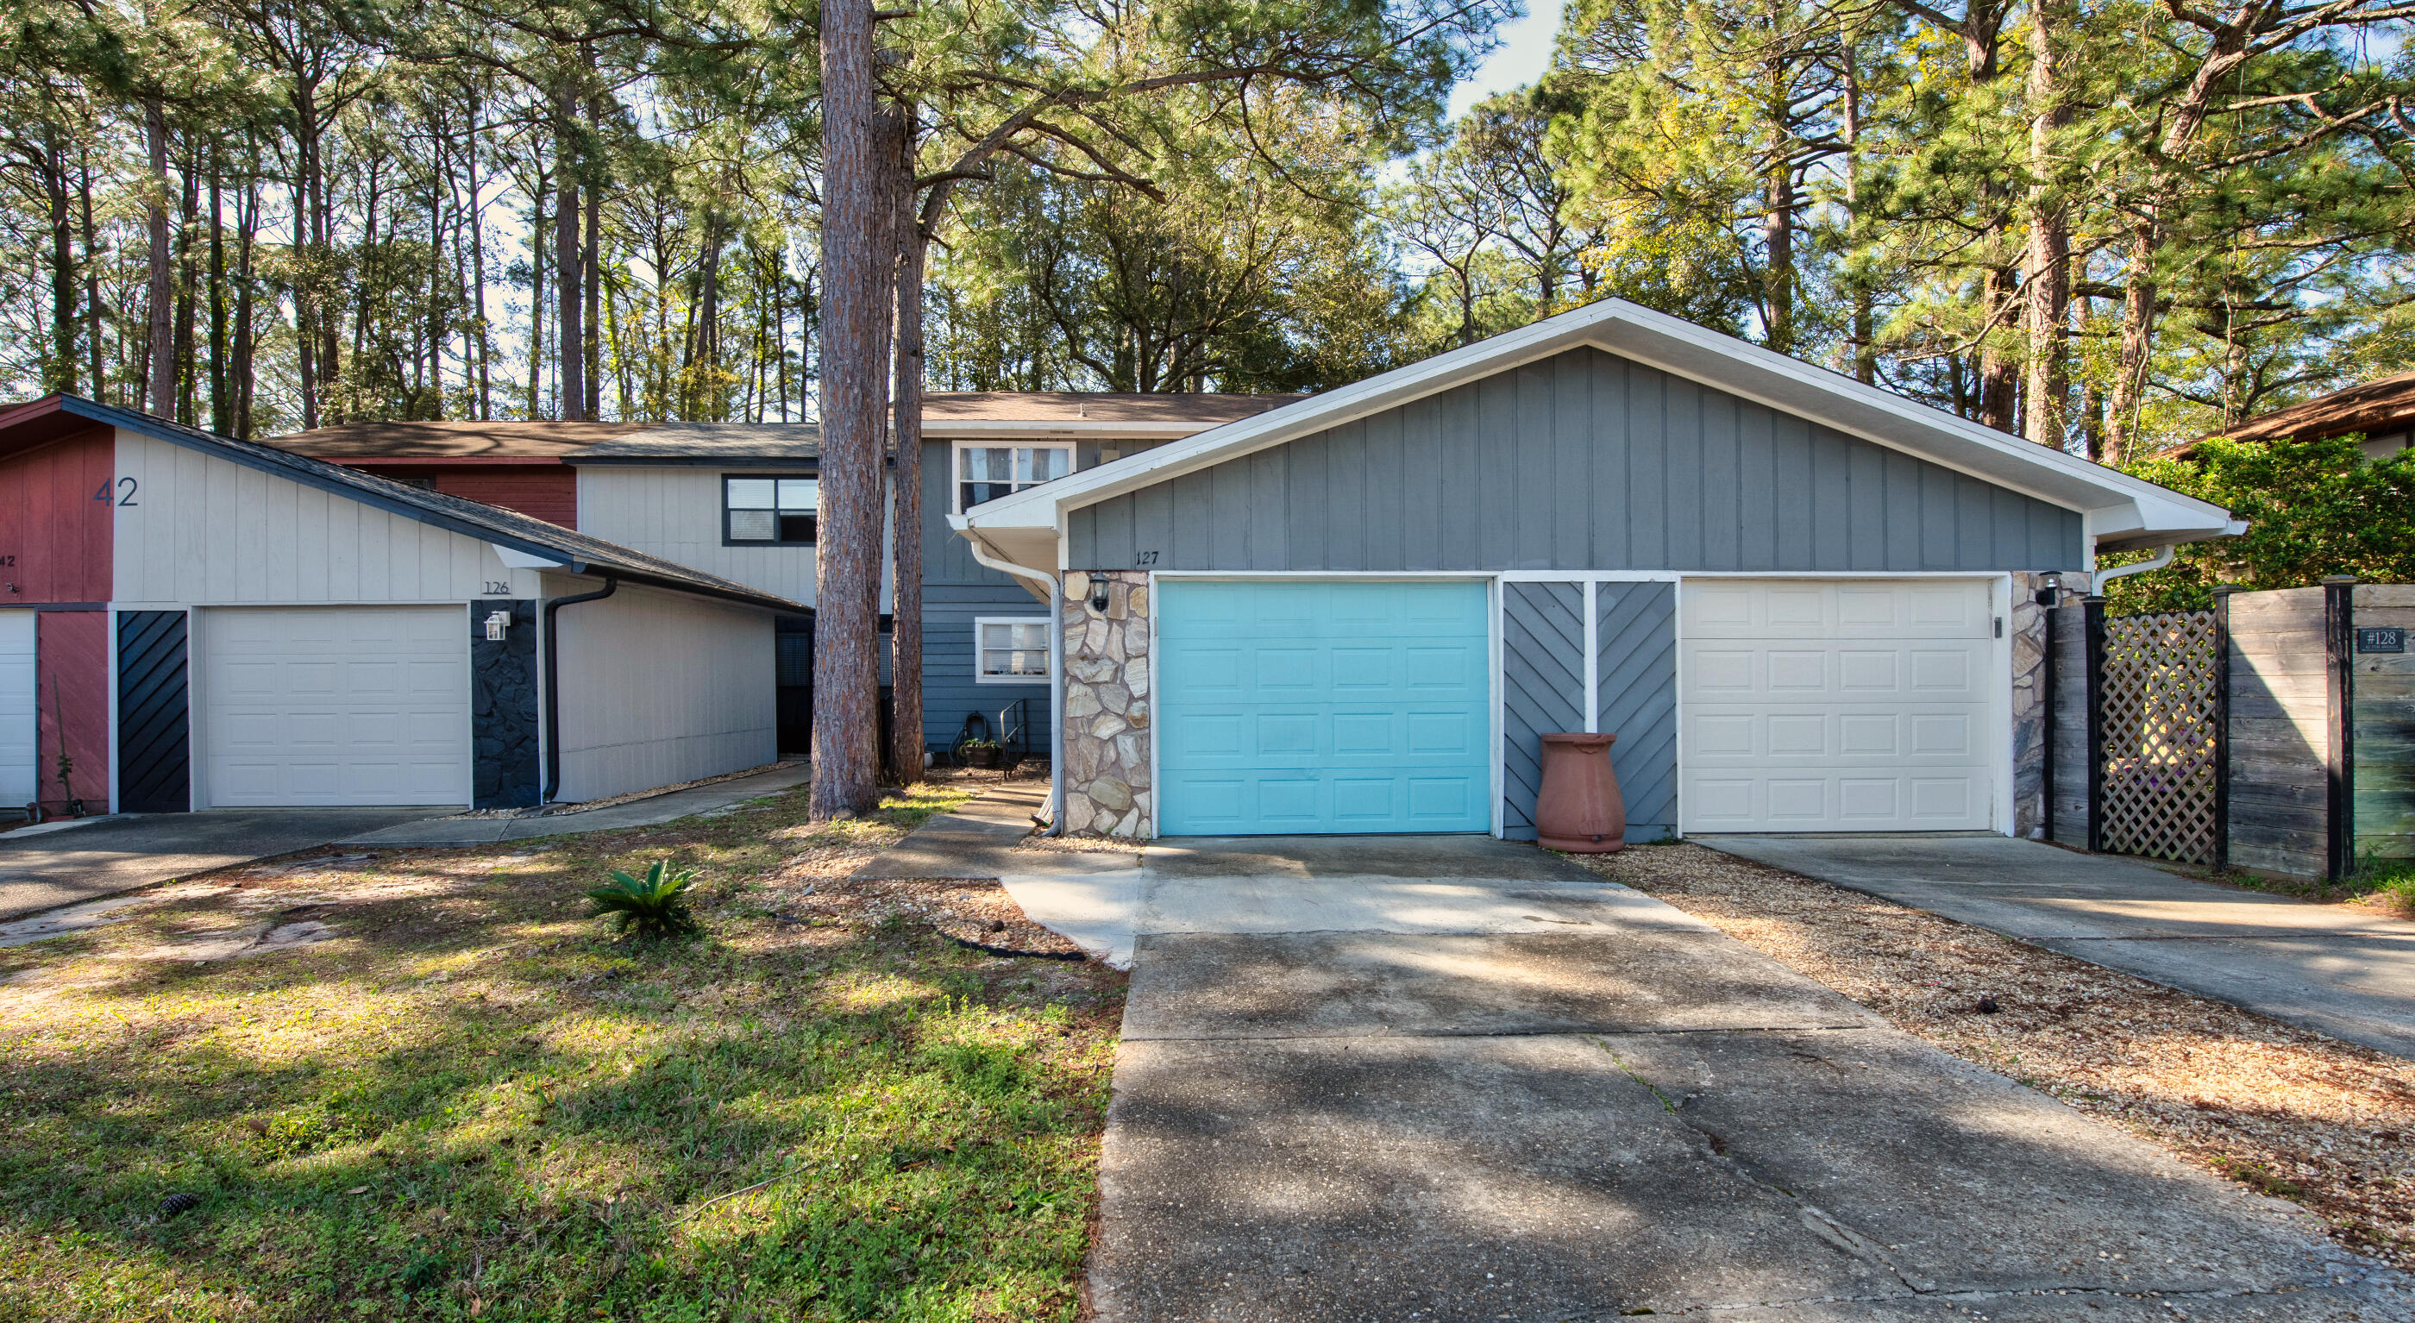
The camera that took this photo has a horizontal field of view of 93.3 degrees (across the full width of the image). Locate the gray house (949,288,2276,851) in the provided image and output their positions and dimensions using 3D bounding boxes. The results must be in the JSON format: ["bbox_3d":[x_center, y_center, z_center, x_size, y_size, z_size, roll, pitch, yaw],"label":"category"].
[{"bbox_3d":[2.930,-0.660,12.100,9.800,4.200,6.900,0,0,-1],"label":"gray house"}]

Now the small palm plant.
[{"bbox_3d":[-3.070,1.265,6.200,0.610,0.380,0.570,0,0,0],"label":"small palm plant"}]

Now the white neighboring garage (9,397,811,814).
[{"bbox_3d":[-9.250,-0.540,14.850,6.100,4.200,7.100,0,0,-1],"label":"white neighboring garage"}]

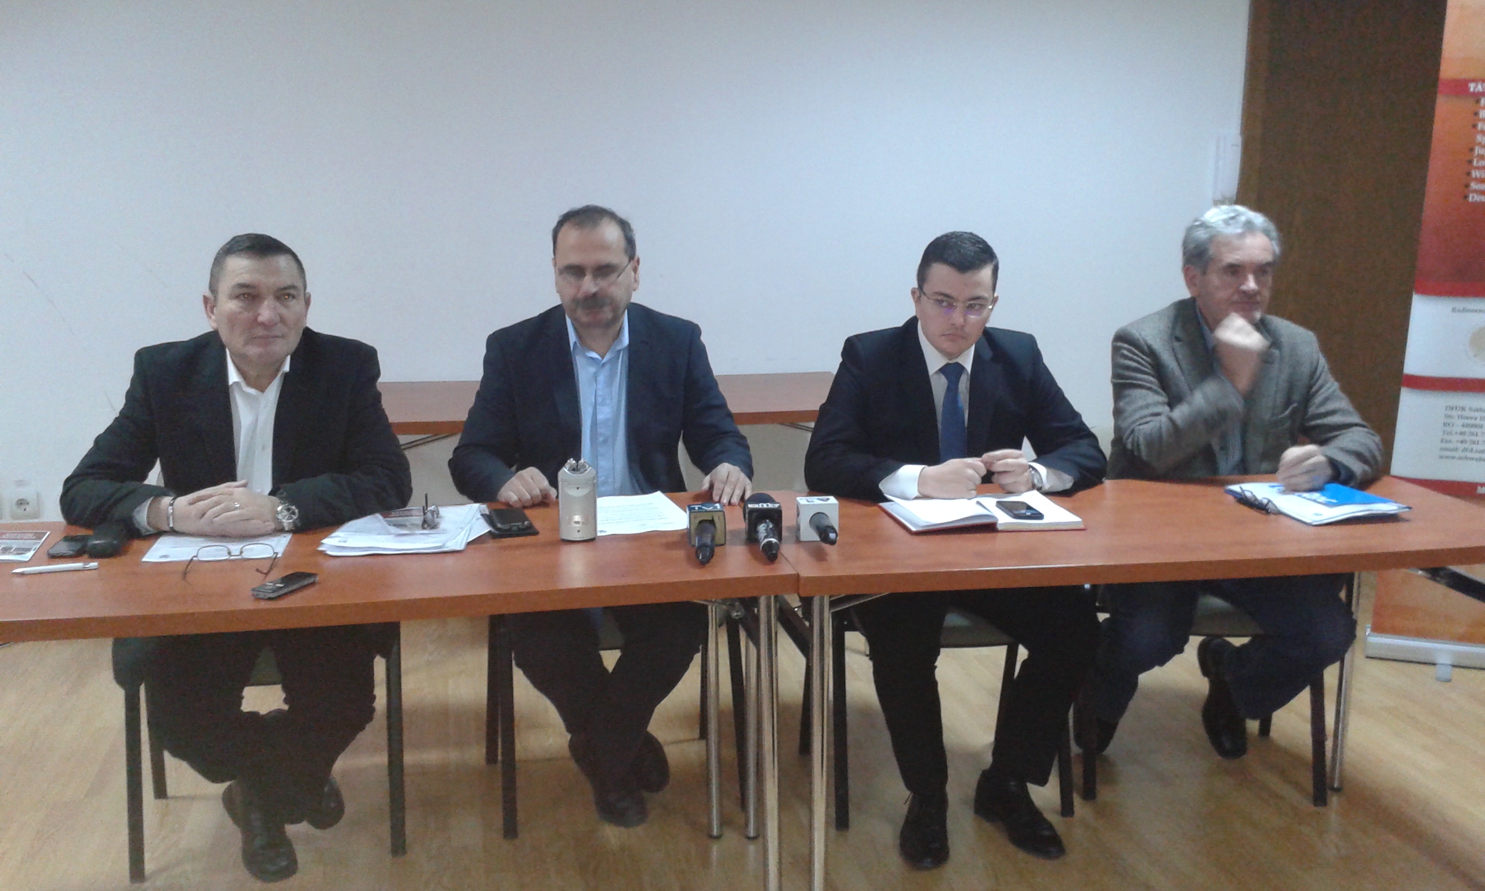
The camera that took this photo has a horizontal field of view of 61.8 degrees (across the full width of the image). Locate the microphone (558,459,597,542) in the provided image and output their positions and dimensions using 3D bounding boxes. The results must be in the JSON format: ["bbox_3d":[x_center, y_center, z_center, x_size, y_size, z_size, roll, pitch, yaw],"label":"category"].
[{"bbox_3d":[-0.299,0.098,2.235,0.070,0.152,0.037,-2,11,-7],"label":"microphone"}]

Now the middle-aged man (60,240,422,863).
[{"bbox_3d":[-0.963,0.225,2.482,0.650,1.270,0.630,-3,12,-12],"label":"middle-aged man"}]

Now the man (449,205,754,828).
[{"bbox_3d":[-0.294,0.160,2.674,0.620,1.310,0.630,-2,12,-9],"label":"man"}]

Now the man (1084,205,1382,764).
[{"bbox_3d":[1.086,0.131,2.762,0.580,1.310,0.620,-1,11,-2],"label":"man"}]

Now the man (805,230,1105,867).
[{"bbox_3d":[0.437,0.186,2.640,0.600,1.260,0.620,-1,11,-3],"label":"man"}]

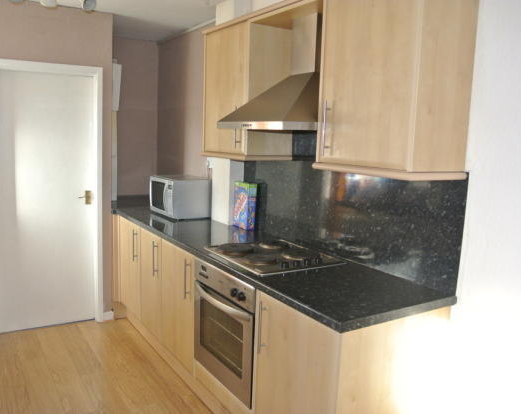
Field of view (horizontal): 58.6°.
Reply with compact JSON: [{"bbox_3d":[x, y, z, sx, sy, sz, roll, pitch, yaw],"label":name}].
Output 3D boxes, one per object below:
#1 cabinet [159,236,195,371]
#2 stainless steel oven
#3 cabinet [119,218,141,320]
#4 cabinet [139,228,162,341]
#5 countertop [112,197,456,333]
[{"bbox_3d":[-0.275,0.581,2.967,0.576,0.713,0.505,-3,9,-33],"label":"cabinet"},{"bbox_3d":[0.020,0.595,2.477,0.571,0.582,0.611,-3,9,-33],"label":"stainless steel oven"},{"bbox_3d":[-0.771,0.457,3.729,0.576,0.713,0.508,-3,9,-33],"label":"cabinet"},{"bbox_3d":[-0.522,0.519,3.347,0.576,0.713,0.412,-3,9,-33],"label":"cabinet"},{"bbox_3d":[-0.345,0.175,3.091,0.626,0.043,3.262,-3,9,-33],"label":"countertop"}]

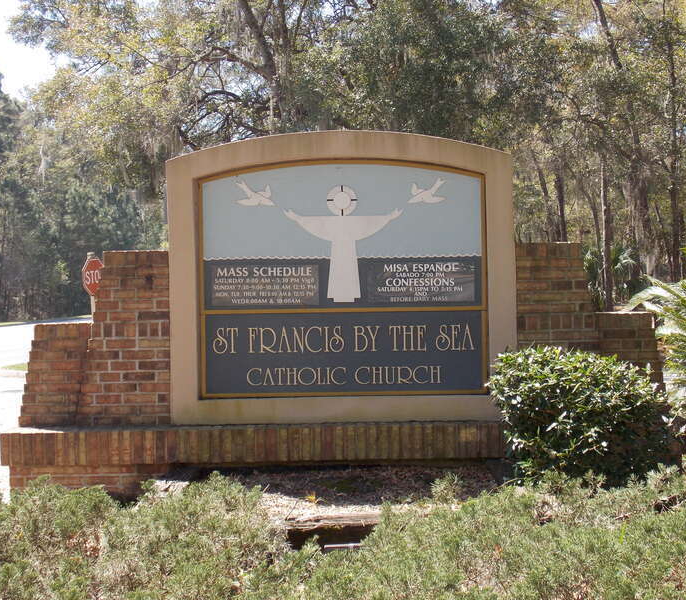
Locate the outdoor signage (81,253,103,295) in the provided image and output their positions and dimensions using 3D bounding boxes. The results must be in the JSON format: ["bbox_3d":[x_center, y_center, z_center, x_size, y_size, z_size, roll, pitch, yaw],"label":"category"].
[{"bbox_3d":[-5.130,-0.465,22.000,0.060,0.780,0.760,-1,0,28],"label":"outdoor signage"}]

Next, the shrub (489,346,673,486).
[{"bbox_3d":[1.300,0.650,5.820,0.960,0.790,0.820,-1,0,3],"label":"shrub"}]

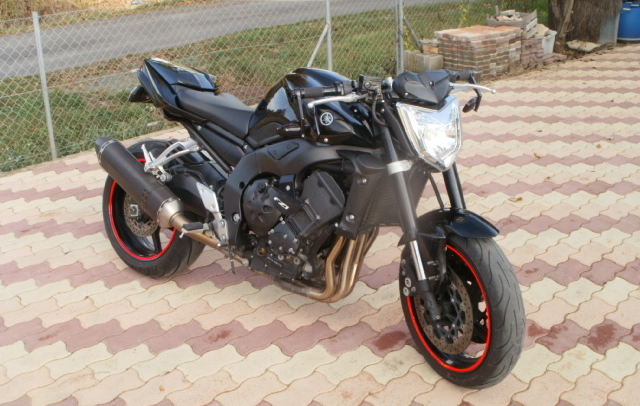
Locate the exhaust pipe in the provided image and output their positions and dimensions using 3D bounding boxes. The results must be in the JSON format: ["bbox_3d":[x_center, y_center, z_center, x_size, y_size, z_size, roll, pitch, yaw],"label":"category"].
[{"bbox_3d":[-0.664,-0.043,2.775,0.740,0.150,0.150,35,18,22],"label":"exhaust pipe"}]

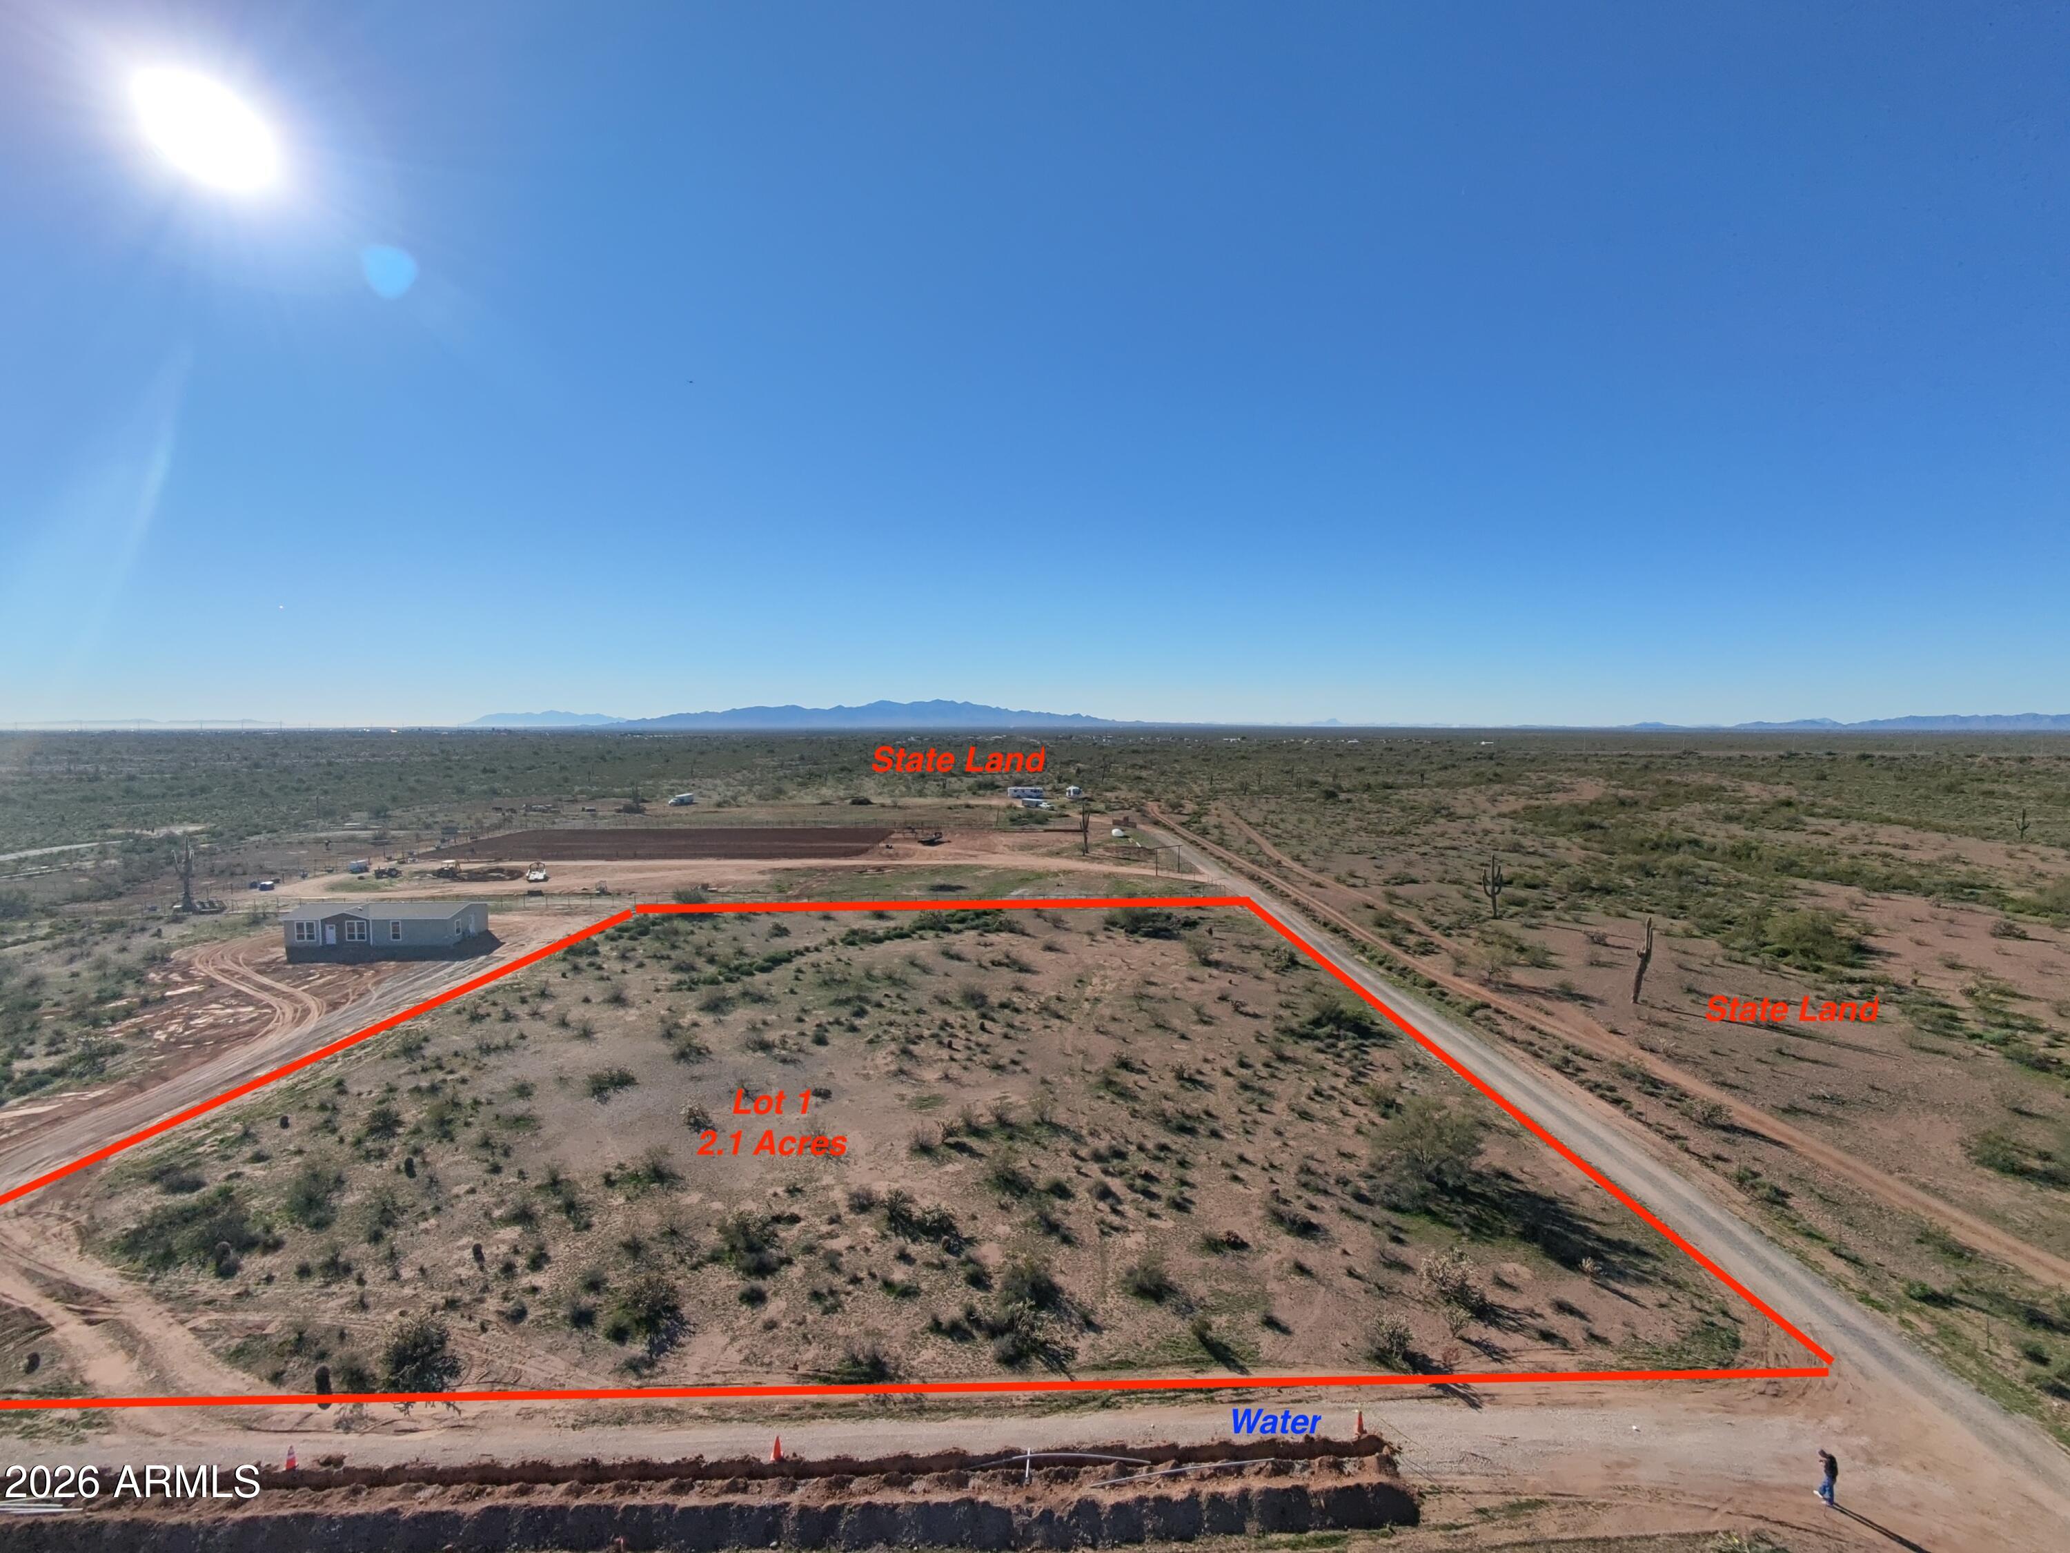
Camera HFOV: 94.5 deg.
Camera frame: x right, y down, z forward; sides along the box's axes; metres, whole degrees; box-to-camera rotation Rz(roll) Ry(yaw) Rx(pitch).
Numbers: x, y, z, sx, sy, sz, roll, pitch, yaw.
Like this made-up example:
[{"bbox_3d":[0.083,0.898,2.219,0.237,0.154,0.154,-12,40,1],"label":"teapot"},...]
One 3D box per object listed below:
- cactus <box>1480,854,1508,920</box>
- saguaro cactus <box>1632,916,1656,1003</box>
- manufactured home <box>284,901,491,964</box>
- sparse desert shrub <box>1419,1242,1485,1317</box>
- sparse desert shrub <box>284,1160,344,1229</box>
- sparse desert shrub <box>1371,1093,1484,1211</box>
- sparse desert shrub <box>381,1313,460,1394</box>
[{"bbox_3d":[58.346,13.925,121.529,2.600,8.176,2.200,2,3,26],"label":"cactus"},{"bbox_3d":[53.435,16.170,83.865,1.850,7.688,1.300,2,4,33],"label":"saguaro cactus"},{"bbox_3d":[-71.930,16.405,107.023,17.782,4.520,8.200,0,3,-3],"label":"manufactured home"},{"bbox_3d":[17.837,21.131,40.918,2.500,2.279,2.400,1,3,24],"label":"sparse desert shrub"},{"bbox_3d":[-36.681,20.637,48.541,2.450,2.354,2.350,-2,4,-38],"label":"sparse desert shrub"},{"bbox_3d":[21.118,19.471,51.182,5.500,4.510,5.300,1,3,23],"label":"sparse desert shrub"},{"bbox_3d":[-23.277,21.437,36.232,2.550,2.090,2.500,-2,4,-34],"label":"sparse desert shrub"}]

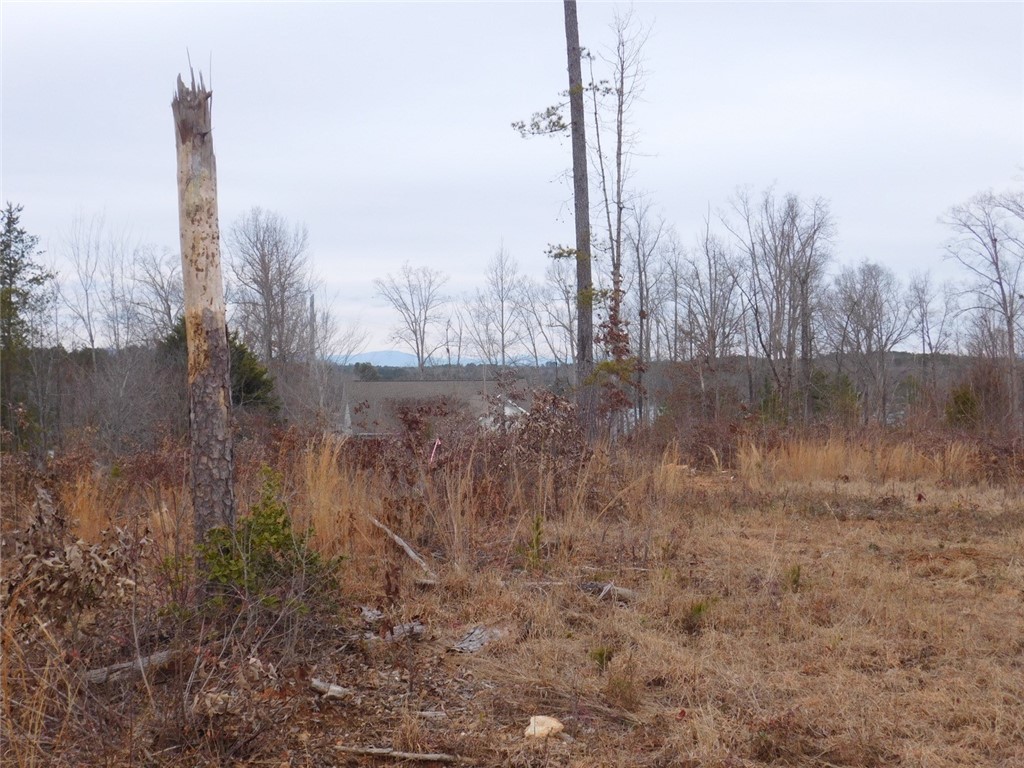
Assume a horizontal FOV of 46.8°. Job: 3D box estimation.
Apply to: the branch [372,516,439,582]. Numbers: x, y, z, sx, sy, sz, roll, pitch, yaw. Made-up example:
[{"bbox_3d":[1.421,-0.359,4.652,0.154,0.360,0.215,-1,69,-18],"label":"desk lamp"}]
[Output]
[{"bbox_3d":[-0.832,1.239,9.002,0.080,0.070,0.977,-1,23,-39],"label":"branch"}]

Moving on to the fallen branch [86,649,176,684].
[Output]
[{"bbox_3d":[-1.939,1.444,6.052,0.448,0.075,0.080,-11,7,-34],"label":"fallen branch"}]

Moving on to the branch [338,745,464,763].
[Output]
[{"bbox_3d":[-0.462,1.501,4.813,0.563,0.035,0.045,0,1,18],"label":"branch"}]

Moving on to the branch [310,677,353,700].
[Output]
[{"bbox_3d":[-0.872,1.464,5.711,0.246,0.055,0.060,10,6,29],"label":"branch"}]

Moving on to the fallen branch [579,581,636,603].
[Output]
[{"bbox_3d":[0.647,1.404,7.988,0.397,0.090,0.100,8,3,18],"label":"fallen branch"}]

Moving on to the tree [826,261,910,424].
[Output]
[{"bbox_3d":[14.461,-1.683,48.000,3.407,6.653,3.237,0,1,0],"label":"tree"}]

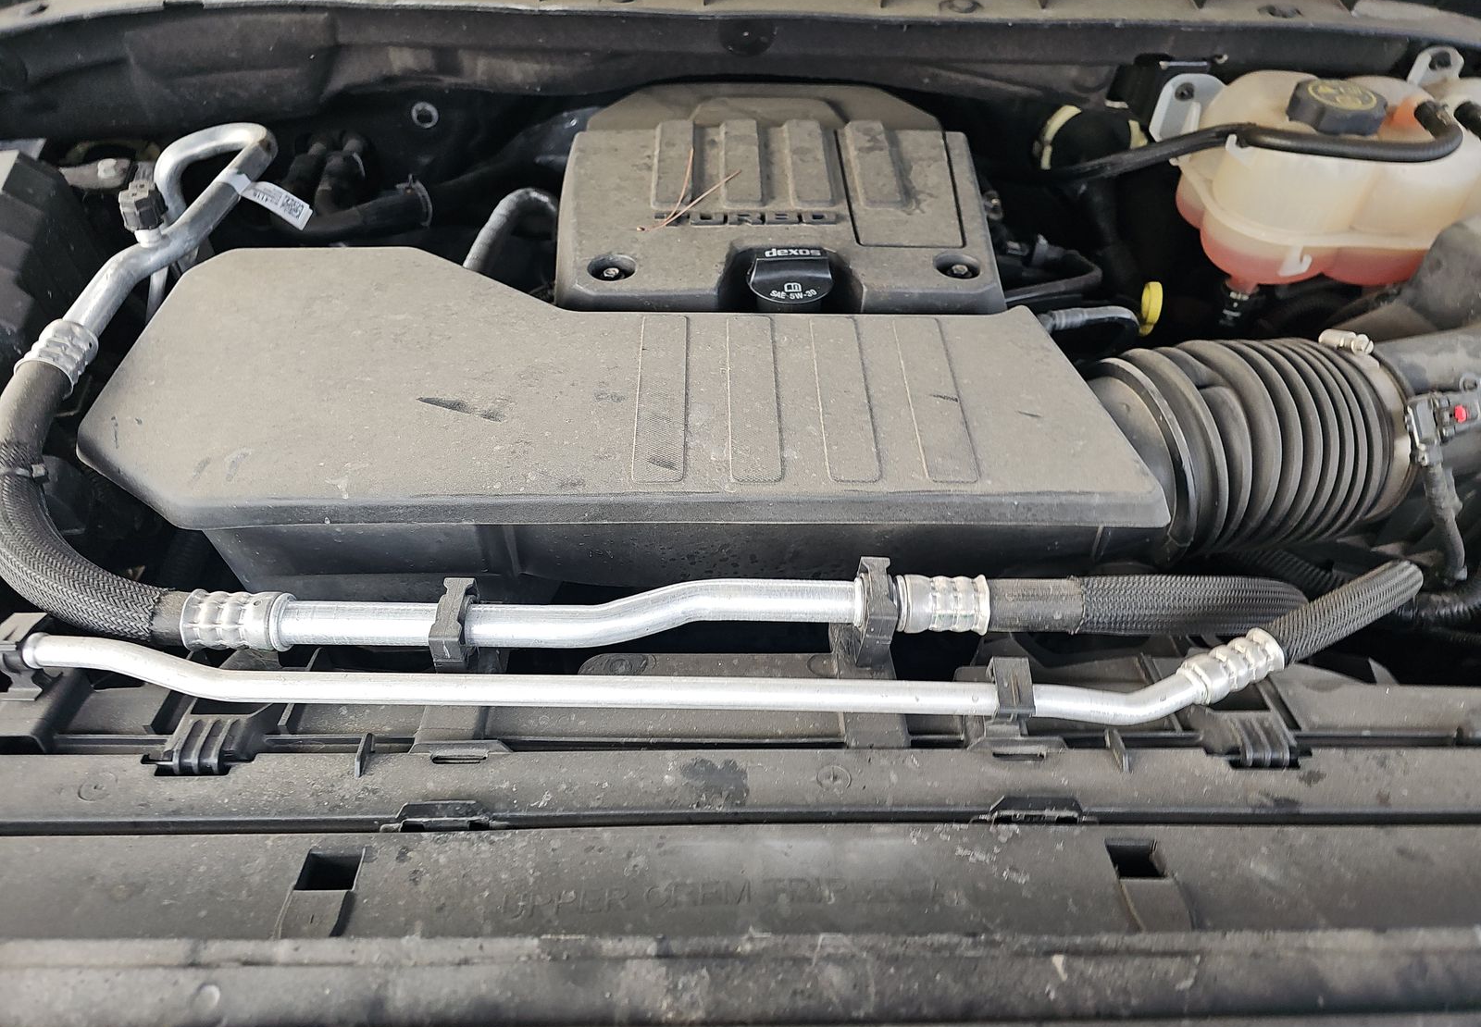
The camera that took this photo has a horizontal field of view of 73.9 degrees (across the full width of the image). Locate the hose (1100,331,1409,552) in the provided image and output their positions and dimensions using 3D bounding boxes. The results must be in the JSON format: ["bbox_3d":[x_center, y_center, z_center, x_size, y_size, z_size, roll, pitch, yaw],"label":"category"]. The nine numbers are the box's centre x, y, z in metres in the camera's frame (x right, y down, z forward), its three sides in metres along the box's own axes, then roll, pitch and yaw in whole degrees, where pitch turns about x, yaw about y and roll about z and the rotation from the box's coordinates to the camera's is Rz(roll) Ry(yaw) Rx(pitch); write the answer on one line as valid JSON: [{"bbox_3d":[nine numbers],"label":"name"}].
[{"bbox_3d":[0.278,-0.038,0.583,0.172,0.124,0.124,-9,48,-18],"label":"hose"}]

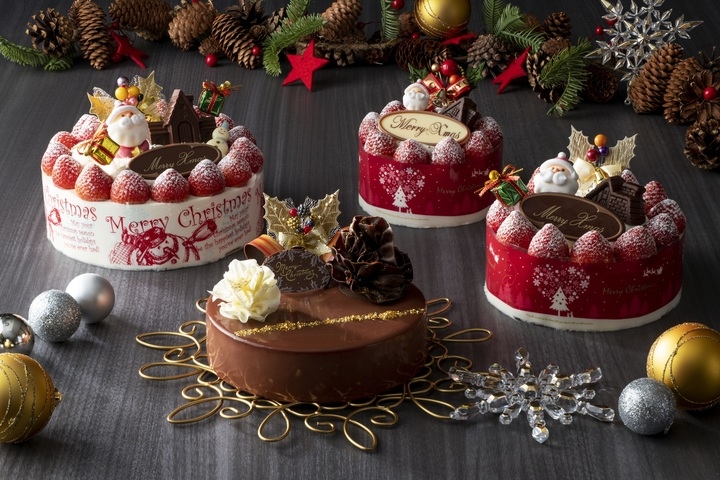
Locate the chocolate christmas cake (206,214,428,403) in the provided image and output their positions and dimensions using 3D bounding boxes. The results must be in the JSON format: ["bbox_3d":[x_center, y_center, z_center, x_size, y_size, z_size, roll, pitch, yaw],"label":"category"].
[{"bbox_3d":[-0.031,0.037,1.216,0.157,0.097,0.157,0,23,0],"label":"chocolate christmas cake"}]

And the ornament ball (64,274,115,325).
[{"bbox_3d":[-0.200,0.043,1.260,0.037,0.037,0.037,-1,26,0],"label":"ornament ball"}]

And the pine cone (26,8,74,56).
[{"bbox_3d":[-0.323,-0.217,1.775,0.048,0.045,0.048,-1,26,0],"label":"pine cone"}]

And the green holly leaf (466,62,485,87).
[{"bbox_3d":[0.097,-0.140,1.433,0.018,0.021,0.012,-1,26,0],"label":"green holly leaf"}]

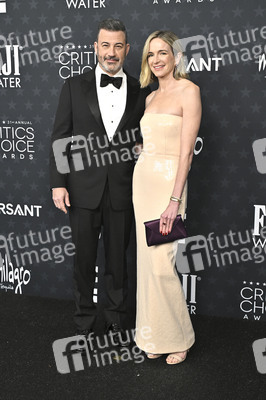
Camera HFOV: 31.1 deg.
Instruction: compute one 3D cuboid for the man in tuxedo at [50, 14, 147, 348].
[{"bbox_3d":[-0.175,-0.060,2.690,0.560,1.830,0.380,-3,12,-13],"label":"man in tuxedo"}]

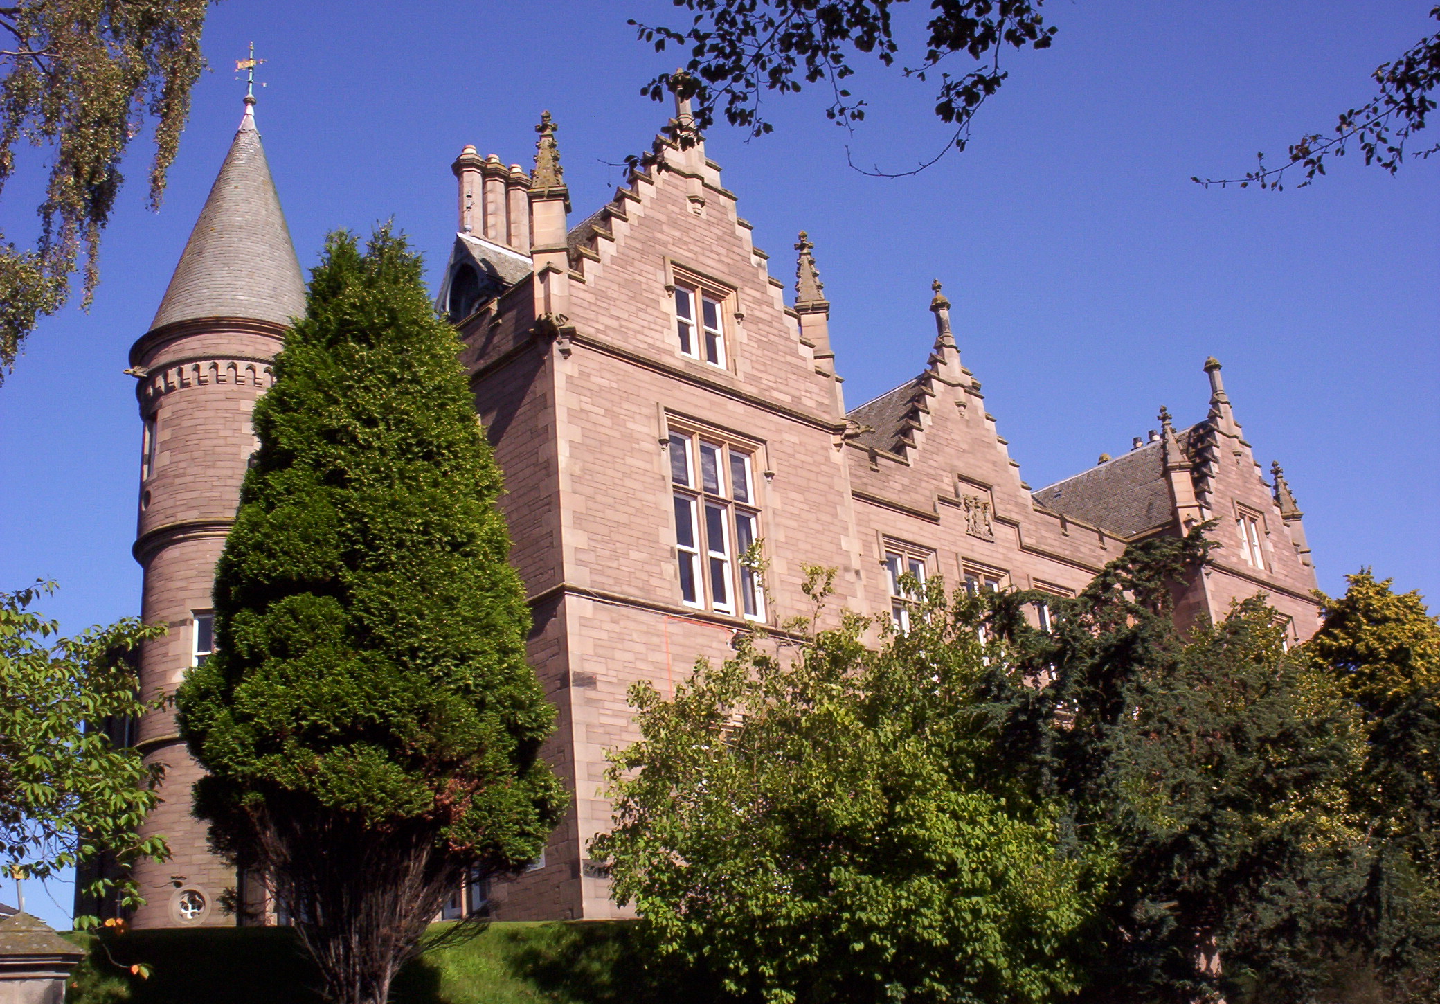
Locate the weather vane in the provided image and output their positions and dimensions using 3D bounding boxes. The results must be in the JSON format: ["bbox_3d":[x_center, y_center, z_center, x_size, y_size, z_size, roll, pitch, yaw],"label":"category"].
[{"bbox_3d":[-12.353,-11.311,39.318,0.836,2.024,0.572,-7,-22,4],"label":"weather vane"}]

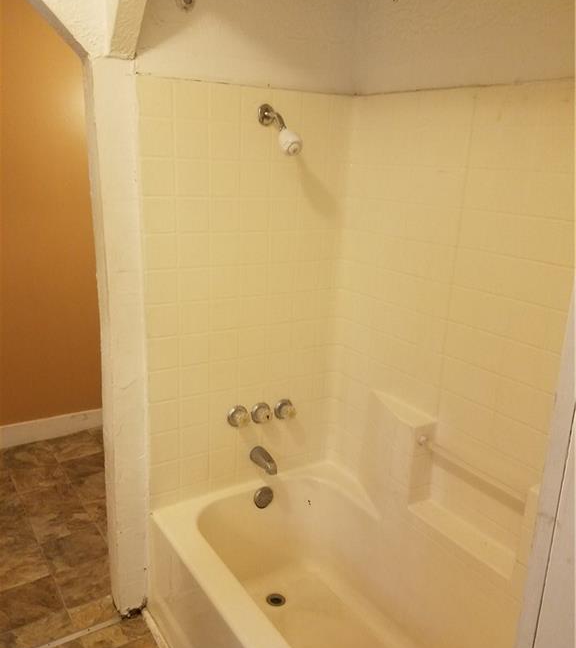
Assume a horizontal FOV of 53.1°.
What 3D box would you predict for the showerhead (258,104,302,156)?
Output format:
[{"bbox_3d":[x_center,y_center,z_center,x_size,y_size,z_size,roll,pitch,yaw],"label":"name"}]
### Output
[{"bbox_3d":[-0.018,-0.618,1.835,0.068,0.163,0.200,-8,19,-32],"label":"showerhead"}]

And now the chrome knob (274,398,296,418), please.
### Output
[{"bbox_3d":[-0.001,0.341,2.229,0.072,0.072,0.058,-8,19,-32],"label":"chrome knob"}]

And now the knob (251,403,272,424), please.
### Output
[{"bbox_3d":[-0.087,0.348,2.173,0.072,0.072,0.058,-8,19,-32],"label":"knob"}]

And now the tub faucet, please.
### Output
[{"bbox_3d":[-0.085,0.522,2.179,0.056,0.070,0.135,-8,19,-32],"label":"tub faucet"}]

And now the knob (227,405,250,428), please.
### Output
[{"bbox_3d":[-0.170,0.350,2.116,0.072,0.072,0.058,-8,19,-32],"label":"knob"}]

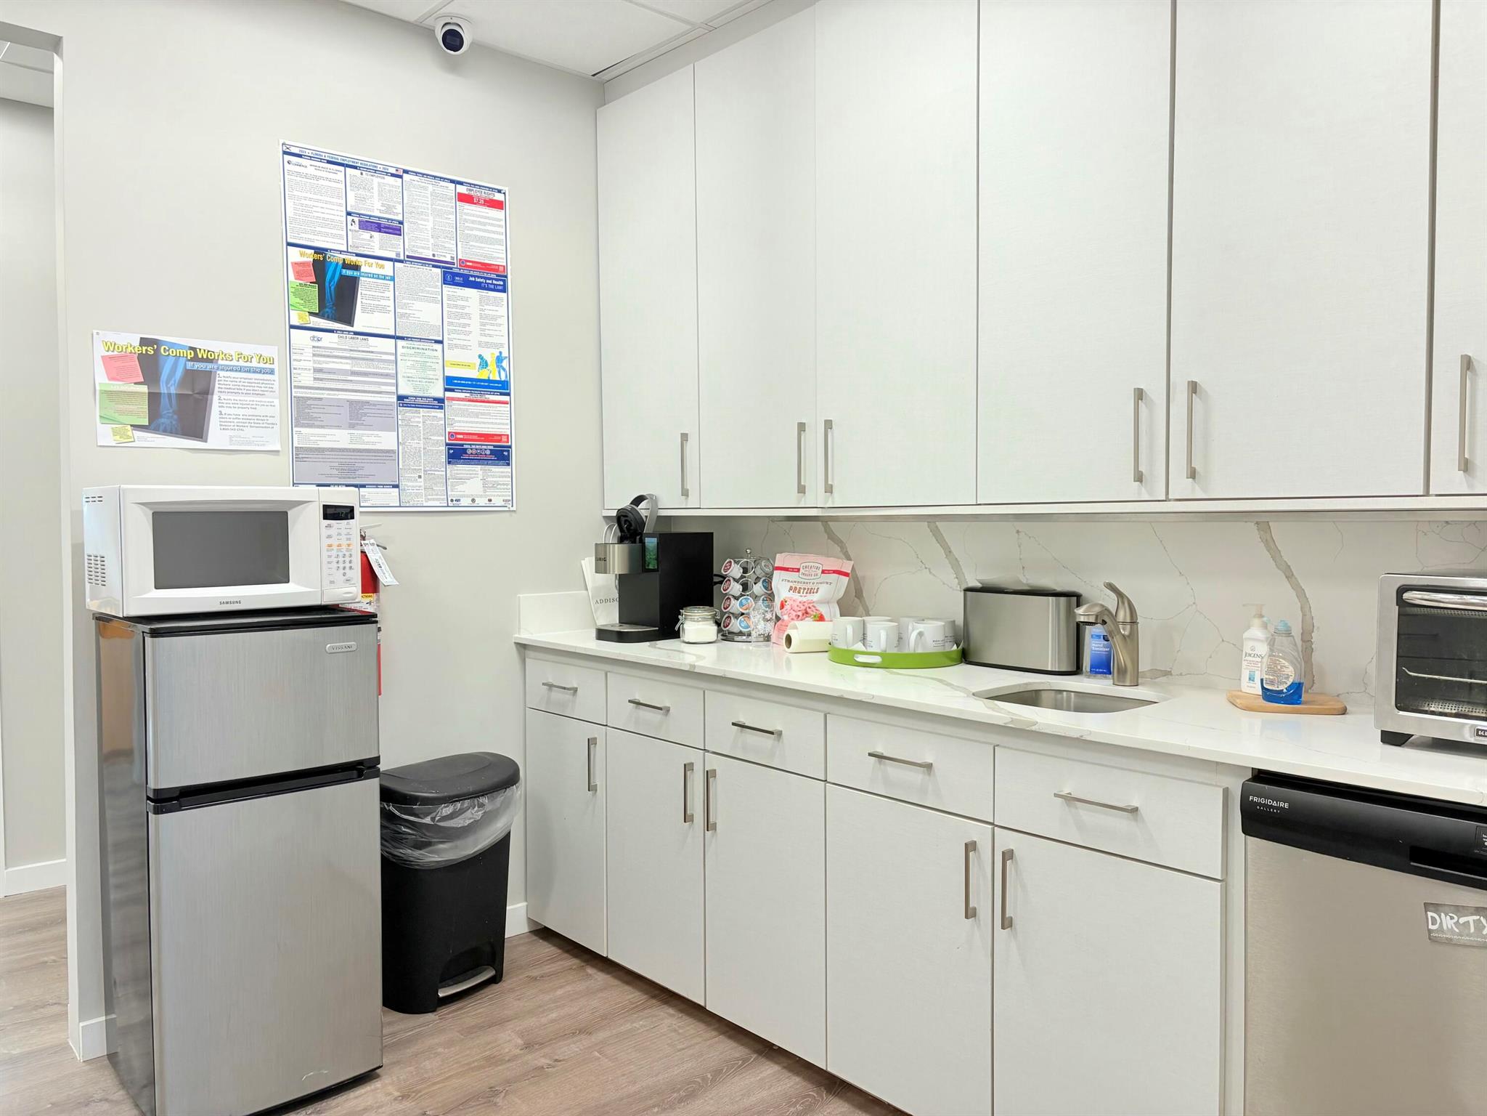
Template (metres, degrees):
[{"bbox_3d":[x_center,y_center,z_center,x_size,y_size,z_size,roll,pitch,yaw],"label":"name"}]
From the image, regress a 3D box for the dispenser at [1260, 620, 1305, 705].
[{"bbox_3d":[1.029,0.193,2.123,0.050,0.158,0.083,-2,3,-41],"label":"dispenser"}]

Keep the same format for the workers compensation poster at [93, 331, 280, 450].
[{"bbox_3d":[-1.389,-0.413,2.814,0.428,0.275,0.006,-2,3,-41],"label":"workers compensation poster"}]

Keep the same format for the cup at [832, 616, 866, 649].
[{"bbox_3d":[0.270,0.207,2.853,0.083,0.097,0.113,0,2,1],"label":"cup"}]

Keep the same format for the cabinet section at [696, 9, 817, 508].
[{"bbox_3d":[0.167,-0.795,3.221,0.375,1.294,0.488,-2,3,-41],"label":"cabinet section"}]

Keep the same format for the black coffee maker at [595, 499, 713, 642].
[{"bbox_3d":[-0.275,0.029,3.390,0.340,0.424,0.185,-2,3,-41],"label":"black coffee maker"}]

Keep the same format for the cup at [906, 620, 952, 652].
[{"bbox_3d":[0.454,0.210,2.783,0.081,0.095,0.115,2,3,44],"label":"cup"}]

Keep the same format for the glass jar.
[{"bbox_3d":[-0.132,0.196,3.297,0.124,0.104,0.110,0,2,0],"label":"glass jar"}]

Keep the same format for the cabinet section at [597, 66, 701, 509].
[{"bbox_3d":[-0.165,-0.808,3.595,0.375,1.294,0.512,-2,3,-41],"label":"cabinet section"}]

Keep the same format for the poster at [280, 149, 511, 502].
[{"bbox_3d":[-0.961,-0.623,3.192,0.681,0.981,0.010,-2,3,-41],"label":"poster"}]

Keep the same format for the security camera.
[{"bbox_3d":[-0.828,-1.475,3.178,0.107,0.094,0.110,0,2,-1],"label":"security camera"}]

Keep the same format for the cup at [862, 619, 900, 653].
[{"bbox_3d":[0.344,0.212,2.751,0.081,0.095,0.115,0,2,5],"label":"cup"}]

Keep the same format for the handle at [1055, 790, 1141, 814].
[{"bbox_3d":[0.617,0.427,1.957,0.027,0.009,0.149,-2,3,-41],"label":"handle"}]

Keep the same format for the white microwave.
[{"bbox_3d":[-1.230,-0.022,2.648,0.517,0.284,0.335,-2,3,-42],"label":"white microwave"}]

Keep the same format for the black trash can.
[{"bbox_3d":[-0.805,0.881,3.076,0.280,0.620,0.410,1,3,36],"label":"black trash can"}]

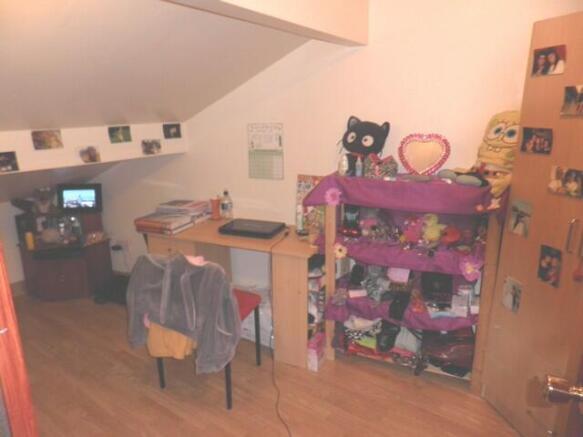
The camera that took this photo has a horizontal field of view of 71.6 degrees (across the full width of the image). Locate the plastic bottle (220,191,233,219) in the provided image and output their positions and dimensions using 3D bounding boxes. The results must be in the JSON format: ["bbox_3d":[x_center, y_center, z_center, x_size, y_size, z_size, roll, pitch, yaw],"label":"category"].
[{"bbox_3d":[-0.489,-0.102,3.076,0.076,0.216,0.076,6,16,23],"label":"plastic bottle"}]

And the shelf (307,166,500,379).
[{"bbox_3d":[0.681,0.348,2.464,0.936,1.157,0.433,6,16,23],"label":"shelf"}]

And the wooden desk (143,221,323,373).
[{"bbox_3d":[-0.350,0.449,2.906,1.228,0.755,0.554,6,16,23],"label":"wooden desk"}]

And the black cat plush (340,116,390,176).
[{"bbox_3d":[0.451,-0.437,2.469,0.267,0.352,0.181,9,18,31],"label":"black cat plush"}]

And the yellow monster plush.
[{"bbox_3d":[1.023,-0.334,2.121,0.302,0.433,0.362,-14,20,-40],"label":"yellow monster plush"}]

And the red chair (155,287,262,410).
[{"bbox_3d":[-0.470,0.566,2.360,0.463,0.815,0.523,4,16,18],"label":"red chair"}]

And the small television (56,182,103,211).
[{"bbox_3d":[-1.933,-0.191,3.684,0.387,0.264,0.101,-2,15,-6],"label":"small television"}]

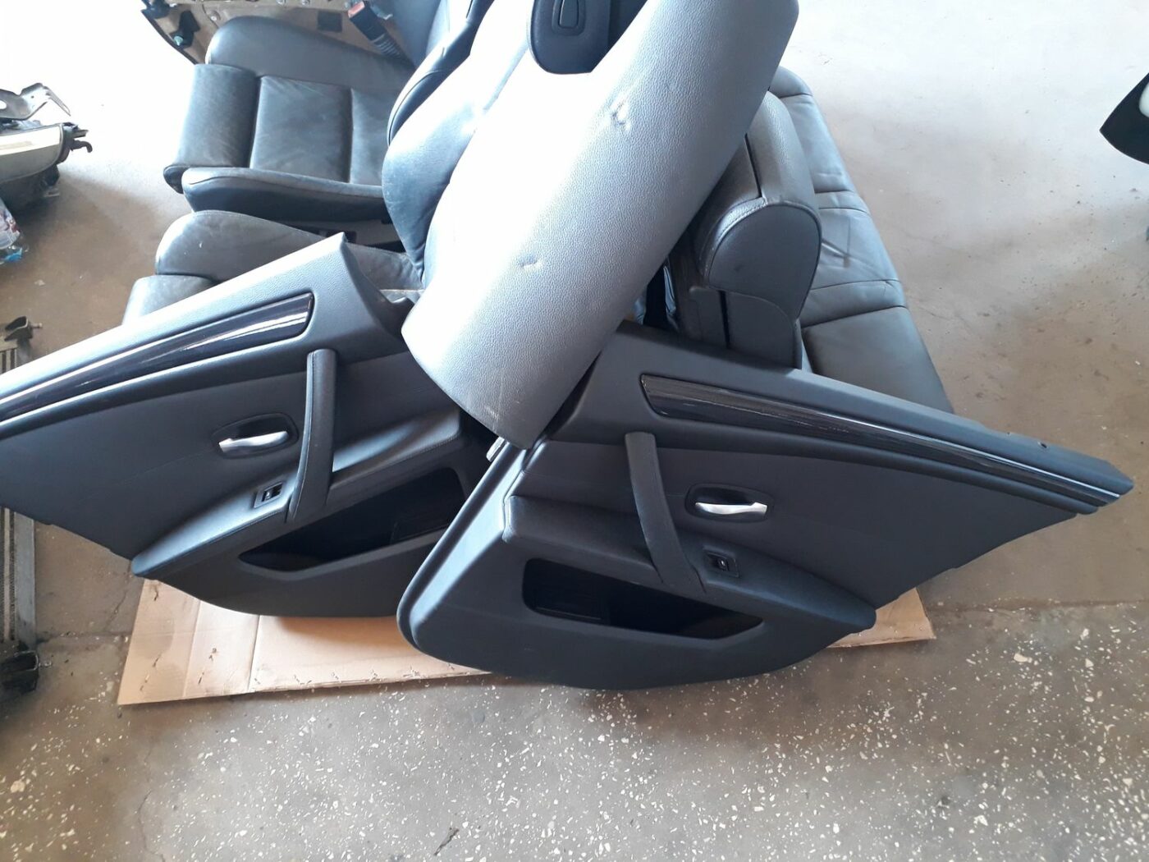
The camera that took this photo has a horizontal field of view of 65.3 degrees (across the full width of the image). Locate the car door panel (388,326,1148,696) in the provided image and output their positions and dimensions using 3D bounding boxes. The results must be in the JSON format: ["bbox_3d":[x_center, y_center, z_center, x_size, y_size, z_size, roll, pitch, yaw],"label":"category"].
[{"bbox_3d":[0.250,0.201,1.305,0.949,0.607,0.140,15,20,-3],"label":"car door panel"}]

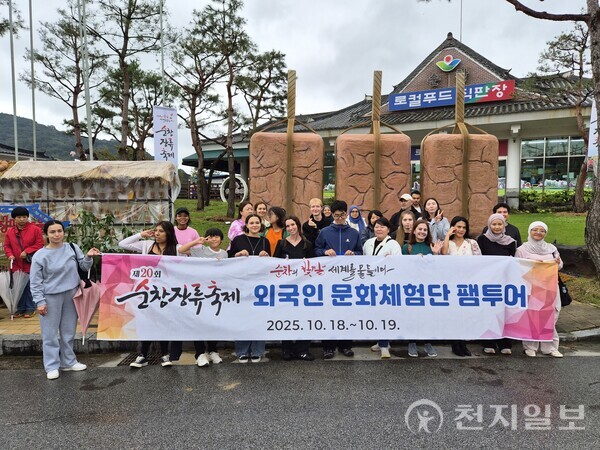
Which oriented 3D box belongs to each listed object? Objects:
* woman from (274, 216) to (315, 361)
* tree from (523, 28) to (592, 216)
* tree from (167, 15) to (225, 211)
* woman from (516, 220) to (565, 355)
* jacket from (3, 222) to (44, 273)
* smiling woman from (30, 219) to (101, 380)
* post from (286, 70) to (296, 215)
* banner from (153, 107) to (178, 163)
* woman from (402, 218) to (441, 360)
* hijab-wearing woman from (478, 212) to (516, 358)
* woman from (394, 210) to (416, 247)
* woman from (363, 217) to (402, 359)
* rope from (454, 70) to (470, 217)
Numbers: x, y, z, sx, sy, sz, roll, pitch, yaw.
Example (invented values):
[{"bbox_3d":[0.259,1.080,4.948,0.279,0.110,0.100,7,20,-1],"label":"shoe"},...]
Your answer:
[{"bbox_3d":[-0.063,0.713,4.550,0.470,1.620,0.380,0,3,-2],"label":"woman"},{"bbox_3d":[10.019,-4.065,15.275,2.900,7.172,2.800,0,4,0],"label":"tree"},{"bbox_3d":[-4.062,-4.336,15.800,2.400,7.800,2.300,-1,3,-11],"label":"tree"},{"bbox_3d":[2.733,0.734,4.530,0.520,1.550,0.400,0,3,14],"label":"woman"},{"bbox_3d":[-3.905,0.316,5.631,0.540,0.689,0.320,-1,4,-12],"label":"jacket"},{"bbox_3d":[-2.432,0.748,4.100,0.700,1.600,0.420,-2,3,-27],"label":"smiling woman"},{"bbox_3d":[-0.194,-1.680,9.112,0.230,3.622,0.200,0,4,-3],"label":"post"},{"bbox_3d":[-3.529,-2.182,10.500,0.640,1.850,0.060,-2,4,-30],"label":"banner"},{"bbox_3d":[1.380,0.716,4.530,0.480,1.570,0.400,0,3,12],"label":"woman"},{"bbox_3d":[2.299,0.695,4.653,0.480,1.646,0.340,1,4,10],"label":"hijab-wearing woman"},{"bbox_3d":[1.376,0.601,5.200,0.450,1.580,0.360,0,3,12],"label":"woman"},{"bbox_3d":[0.941,0.703,4.550,0.470,1.600,0.380,1,3,18],"label":"woman"},{"bbox_3d":[3.953,-1.771,9.700,0.380,3.900,0.450,0,3,6],"label":"rope"}]

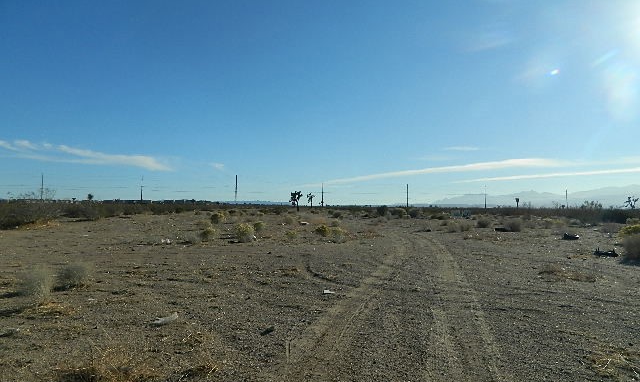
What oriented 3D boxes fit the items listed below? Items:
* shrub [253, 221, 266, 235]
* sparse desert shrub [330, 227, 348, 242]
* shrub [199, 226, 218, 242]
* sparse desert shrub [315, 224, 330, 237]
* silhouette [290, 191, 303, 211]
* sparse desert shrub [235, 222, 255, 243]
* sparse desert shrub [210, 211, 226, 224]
[{"bbox_3d":[-3.315,2.022,25.428,0.743,0.688,0.706,0,-2,0],"label":"shrub"},{"bbox_3d":[0.839,1.882,19.883,0.774,0.667,0.736,0,-2,0],"label":"sparse desert shrub"},{"bbox_3d":[-4.967,1.878,20.544,0.778,0.645,0.739,0,-2,0],"label":"shrub"},{"bbox_3d":[0.137,1.973,22.944,0.769,0.670,0.731,0,-2,0],"label":"sparse desert shrub"},{"bbox_3d":[-5.282,2.385,105.000,2.840,4.543,2.698,0,-2,0],"label":"silhouette"},{"bbox_3d":[-3.104,1.743,19.065,0.804,0.846,0.764,0,-2,0],"label":"sparse desert shrub"},{"bbox_3d":[-8.357,2.241,38.151,1.279,1.015,1.215,0,-2,0],"label":"sparse desert shrub"}]

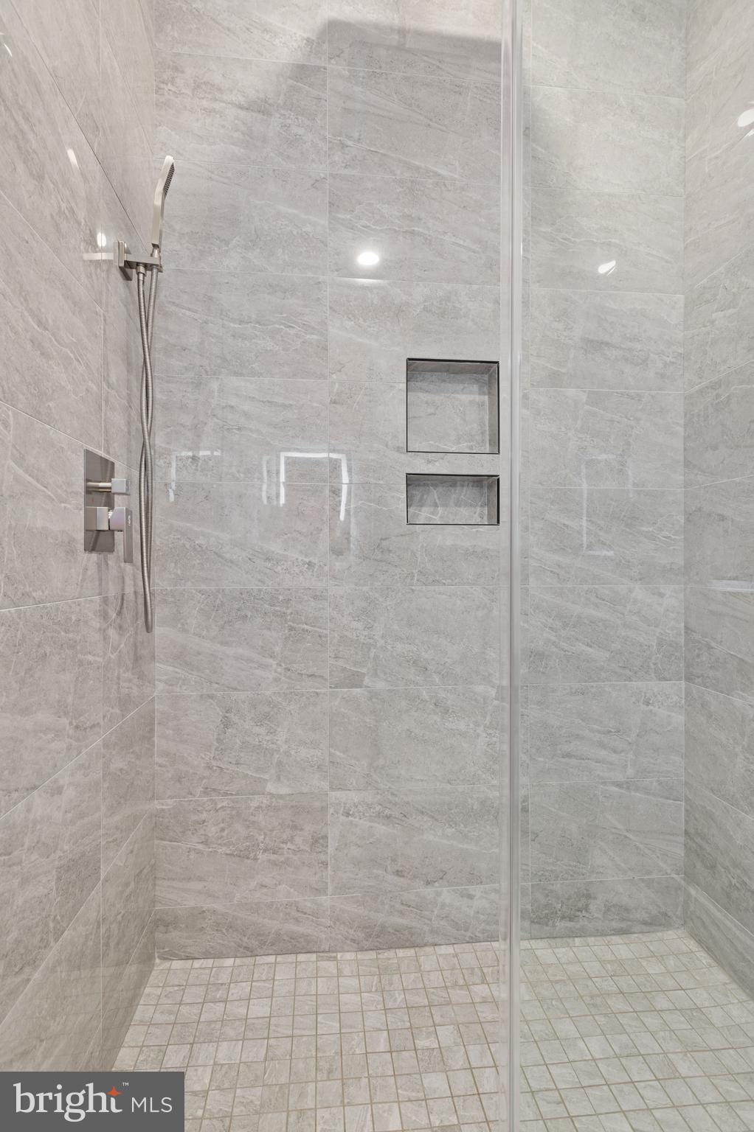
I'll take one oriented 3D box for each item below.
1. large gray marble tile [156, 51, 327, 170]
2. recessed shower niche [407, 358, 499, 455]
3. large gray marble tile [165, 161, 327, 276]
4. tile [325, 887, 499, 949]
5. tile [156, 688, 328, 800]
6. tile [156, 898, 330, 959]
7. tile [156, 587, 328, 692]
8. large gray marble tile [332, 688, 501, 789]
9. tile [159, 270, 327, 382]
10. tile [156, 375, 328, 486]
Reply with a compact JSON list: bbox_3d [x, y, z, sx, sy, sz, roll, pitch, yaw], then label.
[{"bbox_3d":[-0.389,-1.316,1.556,0.491,0.305,0.010,0,0,-6],"label":"large gray marble tile"},{"bbox_3d":[0.227,-0.482,1.666,0.286,0.281,0.092,0,0,-6],"label":"recessed shower niche"},{"bbox_3d":[-0.389,-1.009,1.558,0.491,0.305,0.010,0,0,-6],"label":"large gray marble tile"},{"bbox_3d":[0.165,1.058,1.613,0.609,0.167,0.012,0,0,-6],"label":"tile"},{"bbox_3d":[-0.386,0.519,1.557,0.490,0.302,0.012,0,0,-6],"label":"tile"},{"bbox_3d":[-0.385,1.057,1.560,0.490,0.161,0.012,0,0,-6],"label":"tile"},{"bbox_3d":[-0.388,0.219,1.566,0.491,0.305,0.010,0,0,-6],"label":"tile"},{"bbox_3d":[0.164,0.518,1.610,0.609,0.302,0.012,0,0,-6],"label":"large gray marble tile"},{"bbox_3d":[-0.388,-0.697,1.550,0.490,0.302,0.012,0,0,-6],"label":"tile"},{"bbox_3d":[-0.389,-0.395,1.562,0.491,0.305,0.010,0,0,-6],"label":"tile"}]

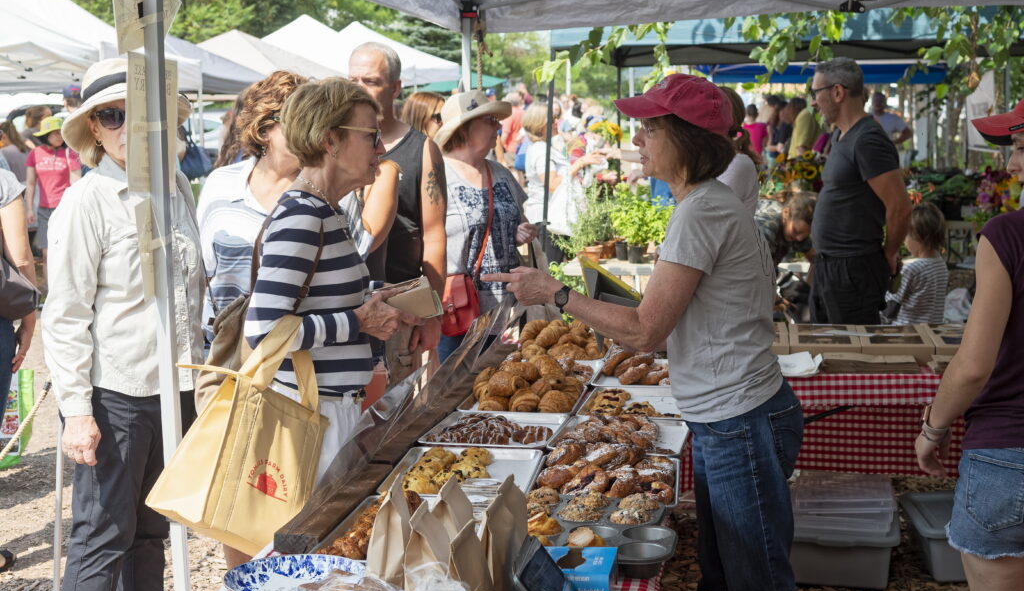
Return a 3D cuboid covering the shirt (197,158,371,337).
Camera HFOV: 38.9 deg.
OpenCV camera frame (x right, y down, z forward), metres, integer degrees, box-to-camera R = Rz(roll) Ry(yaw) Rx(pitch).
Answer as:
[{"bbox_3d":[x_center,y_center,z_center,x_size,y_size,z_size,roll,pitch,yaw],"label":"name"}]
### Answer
[{"bbox_3d":[-0.640,-0.115,4.080,0.460,0.540,0.270,-2,8,-17],"label":"shirt"}]

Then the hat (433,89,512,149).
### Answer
[{"bbox_3d":[-0.148,-0.643,5.300,0.330,0.150,0.300,-19,2,17],"label":"hat"}]

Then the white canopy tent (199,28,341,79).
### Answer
[{"bbox_3d":[-3.850,-2.400,20.374,2.800,2.644,2.800,1,8,9],"label":"white canopy tent"}]

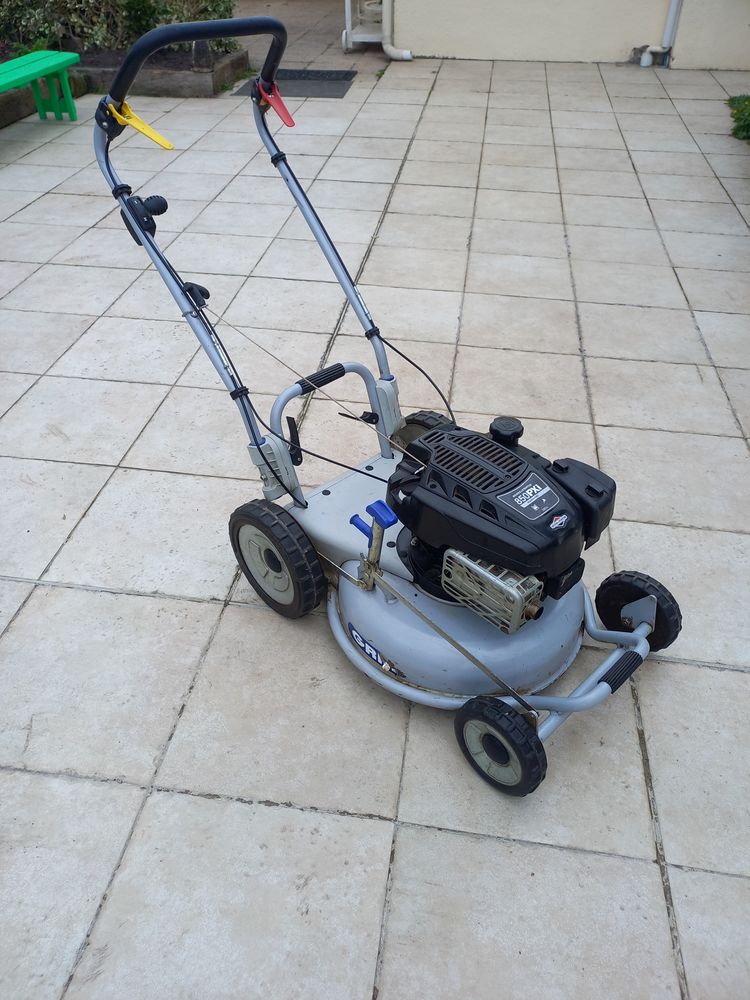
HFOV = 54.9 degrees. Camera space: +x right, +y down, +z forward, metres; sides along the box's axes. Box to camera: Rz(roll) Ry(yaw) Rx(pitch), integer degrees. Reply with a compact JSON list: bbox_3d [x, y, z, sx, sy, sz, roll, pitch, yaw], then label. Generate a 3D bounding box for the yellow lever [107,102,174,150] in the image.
[{"bbox_3d":[-0.446,-0.722,1.399,0.143,0.026,0.036,41,49,4],"label":"yellow lever"}]

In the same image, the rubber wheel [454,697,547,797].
[{"bbox_3d":[0.225,0.442,1.301,0.051,0.184,0.184,-31,49,-32],"label":"rubber wheel"}]

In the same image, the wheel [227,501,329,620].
[{"bbox_3d":[-0.217,0.133,1.590,0.064,0.276,0.276,-31,49,-32],"label":"wheel"}]

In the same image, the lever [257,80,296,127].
[{"bbox_3d":[-0.210,-0.857,1.573,0.036,0.026,0.141,-18,70,-22],"label":"lever"}]

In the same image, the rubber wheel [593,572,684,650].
[{"bbox_3d":[0.563,0.239,1.550,0.051,0.184,0.184,-31,49,-32],"label":"rubber wheel"}]

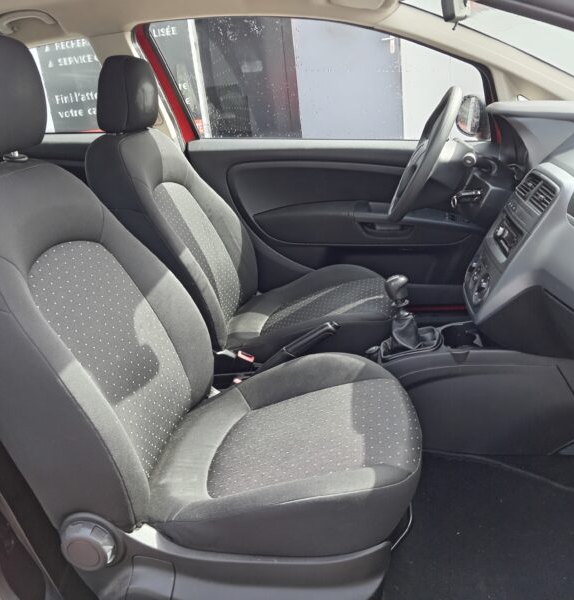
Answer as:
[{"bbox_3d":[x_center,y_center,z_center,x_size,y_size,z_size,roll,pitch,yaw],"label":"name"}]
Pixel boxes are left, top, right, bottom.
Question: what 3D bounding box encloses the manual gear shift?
[{"bbox_3d":[0.273,0.026,1.381,0.090,0.185,0.085,-3,18,8],"label":"manual gear shift"}]

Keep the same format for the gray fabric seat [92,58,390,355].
[{"bbox_3d":[-0.129,-0.229,1.713,0.840,0.980,0.510,-3,18,8],"label":"gray fabric seat"}]

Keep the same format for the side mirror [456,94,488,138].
[{"bbox_3d":[0.659,-0.632,1.993,0.110,0.155,0.190,-7,18,-4],"label":"side mirror"}]

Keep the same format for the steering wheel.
[{"bbox_3d":[0.372,-0.399,1.593,0.100,0.380,0.380,24,20,-2],"label":"steering wheel"}]

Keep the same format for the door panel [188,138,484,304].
[{"bbox_3d":[0.209,-0.272,2.029,1.060,0.670,0.130,-3,18,8],"label":"door panel"}]

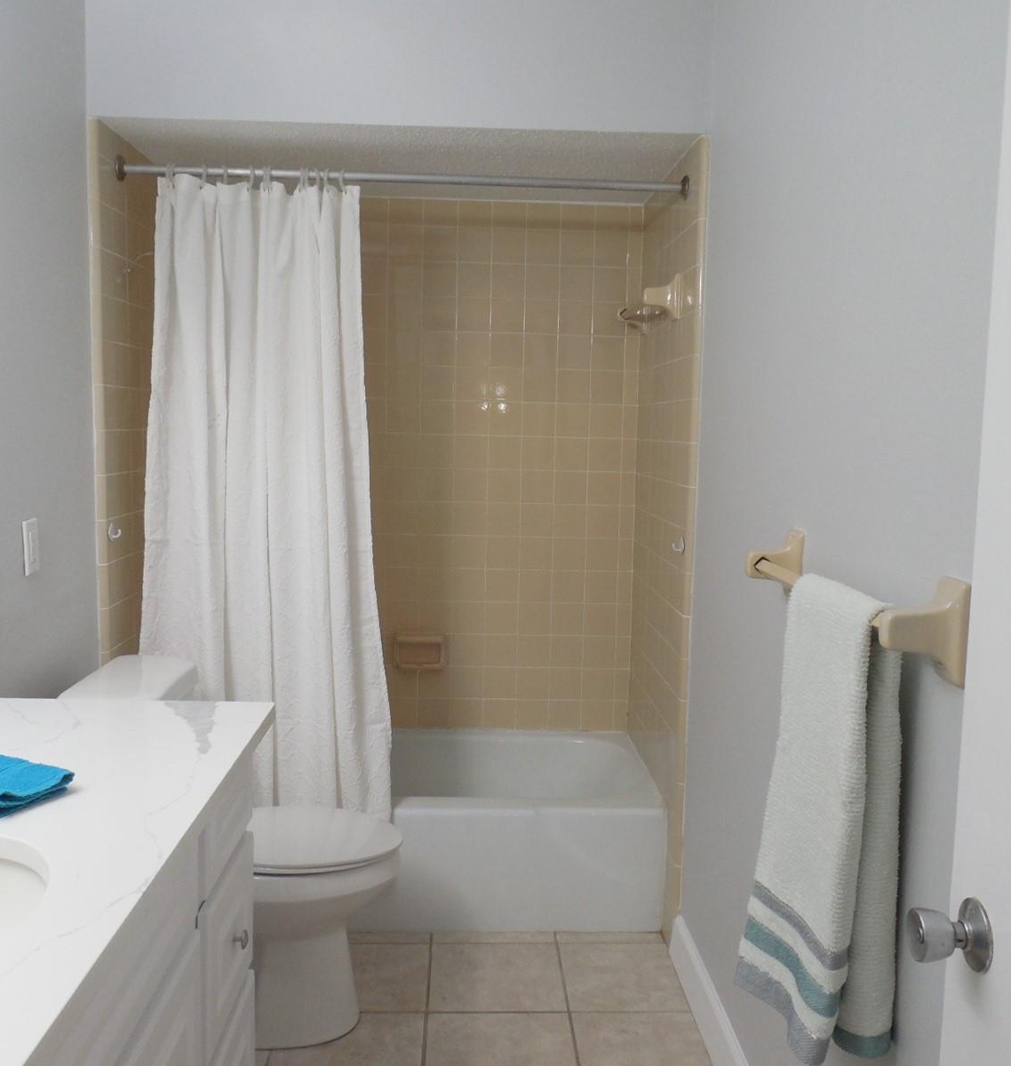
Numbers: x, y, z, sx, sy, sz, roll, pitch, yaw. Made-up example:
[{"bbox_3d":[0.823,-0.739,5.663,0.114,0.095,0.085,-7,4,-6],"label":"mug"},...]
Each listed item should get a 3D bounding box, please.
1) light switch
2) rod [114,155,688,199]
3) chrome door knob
[{"bbox_3d":[-0.993,0.029,2.143,0.009,0.114,0.071,1,6,-2],"label":"light switch"},{"bbox_3d":[-0.255,-0.927,2.682,1.465,0.060,0.060,1,6,-2],"label":"rod"},{"bbox_3d":[0.407,0.372,0.949,0.063,0.070,0.070,1,6,-2],"label":"chrome door knob"}]

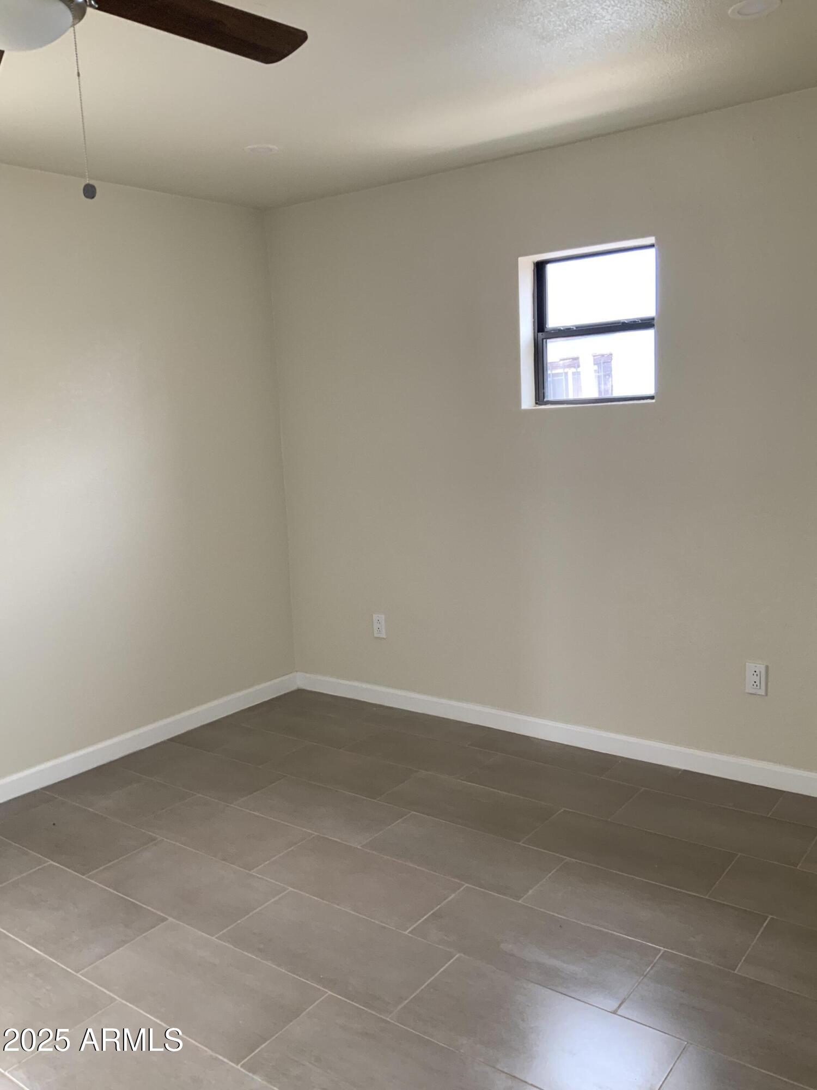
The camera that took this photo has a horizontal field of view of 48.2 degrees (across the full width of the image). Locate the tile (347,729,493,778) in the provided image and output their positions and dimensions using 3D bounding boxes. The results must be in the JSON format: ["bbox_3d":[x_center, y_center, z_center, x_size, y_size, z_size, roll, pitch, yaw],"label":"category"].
[{"bbox_3d":[0.048,0.872,3.812,0.611,0.010,0.306,4,11,37],"label":"tile"}]

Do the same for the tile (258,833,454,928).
[{"bbox_3d":[-0.159,1.037,2.825,0.610,0.010,0.304,4,11,36],"label":"tile"}]

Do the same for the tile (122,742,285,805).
[{"bbox_3d":[-0.811,0.927,3.685,0.610,0.010,0.304,4,11,36],"label":"tile"}]

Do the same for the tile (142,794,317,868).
[{"bbox_3d":[-0.651,1.000,3.188,0.610,0.010,0.304,4,11,36],"label":"tile"}]

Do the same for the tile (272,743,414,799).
[{"bbox_3d":[-0.277,0.907,3.667,0.610,0.010,0.304,4,11,36],"label":"tile"}]

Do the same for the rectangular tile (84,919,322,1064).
[{"bbox_3d":[-0.532,1.129,2.345,0.610,0.010,0.304,4,11,36],"label":"rectangular tile"}]

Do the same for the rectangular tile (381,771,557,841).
[{"bbox_3d":[0.217,0.944,3.305,0.611,0.010,0.306,4,11,37],"label":"rectangular tile"}]

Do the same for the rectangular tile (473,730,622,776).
[{"bbox_3d":[0.569,0.857,3.764,0.611,0.010,0.238,4,11,37],"label":"rectangular tile"}]

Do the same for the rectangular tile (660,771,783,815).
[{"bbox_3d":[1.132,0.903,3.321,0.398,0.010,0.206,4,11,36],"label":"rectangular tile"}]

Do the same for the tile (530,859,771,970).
[{"bbox_3d":[0.664,1.038,2.591,0.611,0.010,0.306,4,11,37],"label":"tile"}]

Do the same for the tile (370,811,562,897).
[{"bbox_3d":[0.173,1.001,2.957,0.611,0.010,0.306,4,11,37],"label":"tile"}]

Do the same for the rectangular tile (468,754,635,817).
[{"bbox_3d":[0.536,0.909,3.444,0.610,0.010,0.304,4,11,36],"label":"rectangular tile"}]

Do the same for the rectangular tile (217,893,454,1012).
[{"bbox_3d":[-0.202,1.092,2.474,0.611,0.010,0.306,4,11,37],"label":"rectangular tile"}]

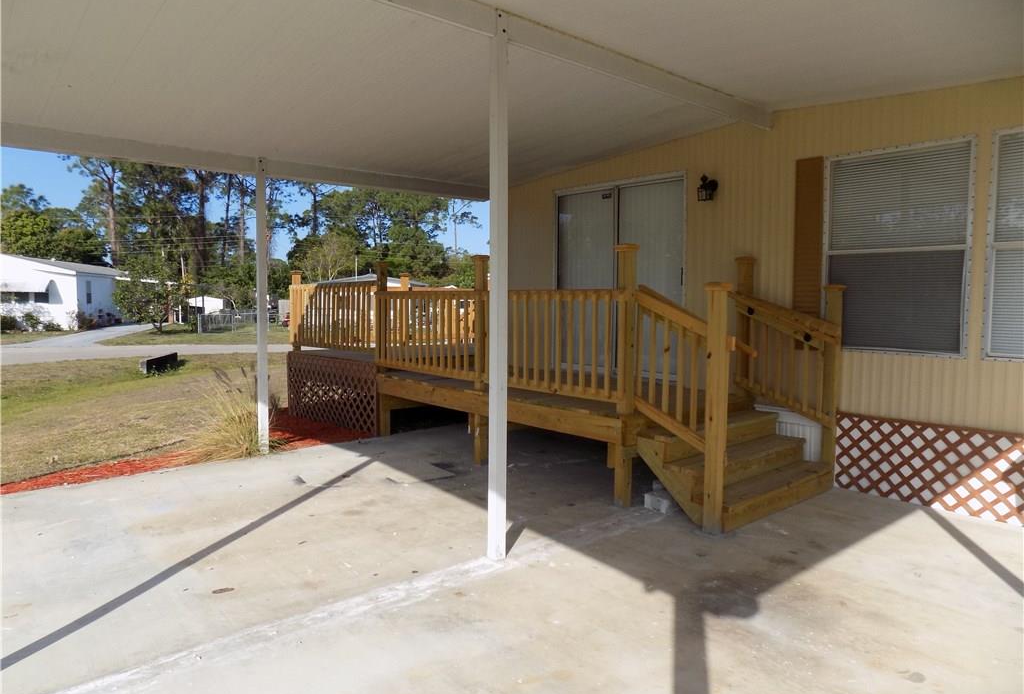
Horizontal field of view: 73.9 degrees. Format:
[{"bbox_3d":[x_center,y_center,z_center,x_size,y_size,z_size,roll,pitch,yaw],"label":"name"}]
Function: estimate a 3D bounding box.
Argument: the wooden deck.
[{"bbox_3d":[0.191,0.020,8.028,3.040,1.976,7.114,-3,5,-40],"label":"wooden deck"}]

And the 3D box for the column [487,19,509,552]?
[{"bbox_3d":[-0.070,-0.312,3.931,0.078,3.129,0.078,-3,5,-40],"label":"column"}]

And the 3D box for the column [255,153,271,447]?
[{"bbox_3d":[-2.411,-0.385,6.622,0.078,2.875,0.078,-3,5,-40],"label":"column"}]

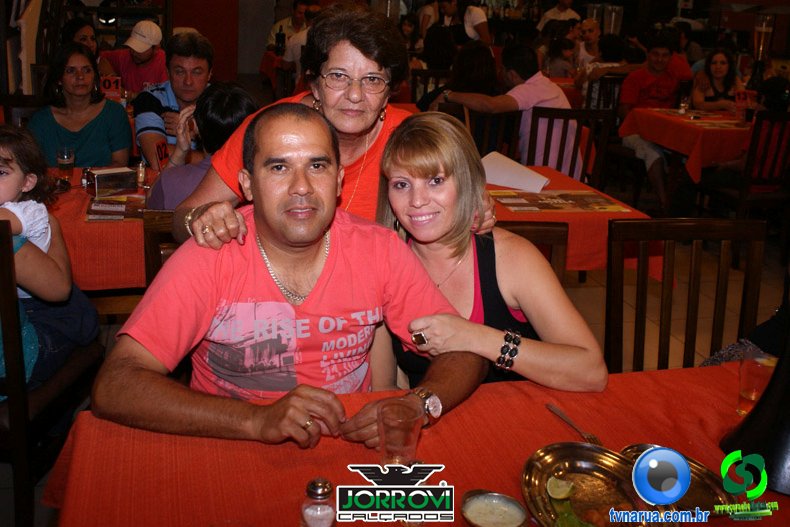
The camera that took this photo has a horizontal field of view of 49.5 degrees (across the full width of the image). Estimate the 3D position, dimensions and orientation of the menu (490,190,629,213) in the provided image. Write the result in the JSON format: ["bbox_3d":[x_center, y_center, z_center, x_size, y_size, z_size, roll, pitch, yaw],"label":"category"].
[{"bbox_3d":[0.546,-0.211,2.932,0.420,0.004,0.300,-2,19,-15],"label":"menu"}]

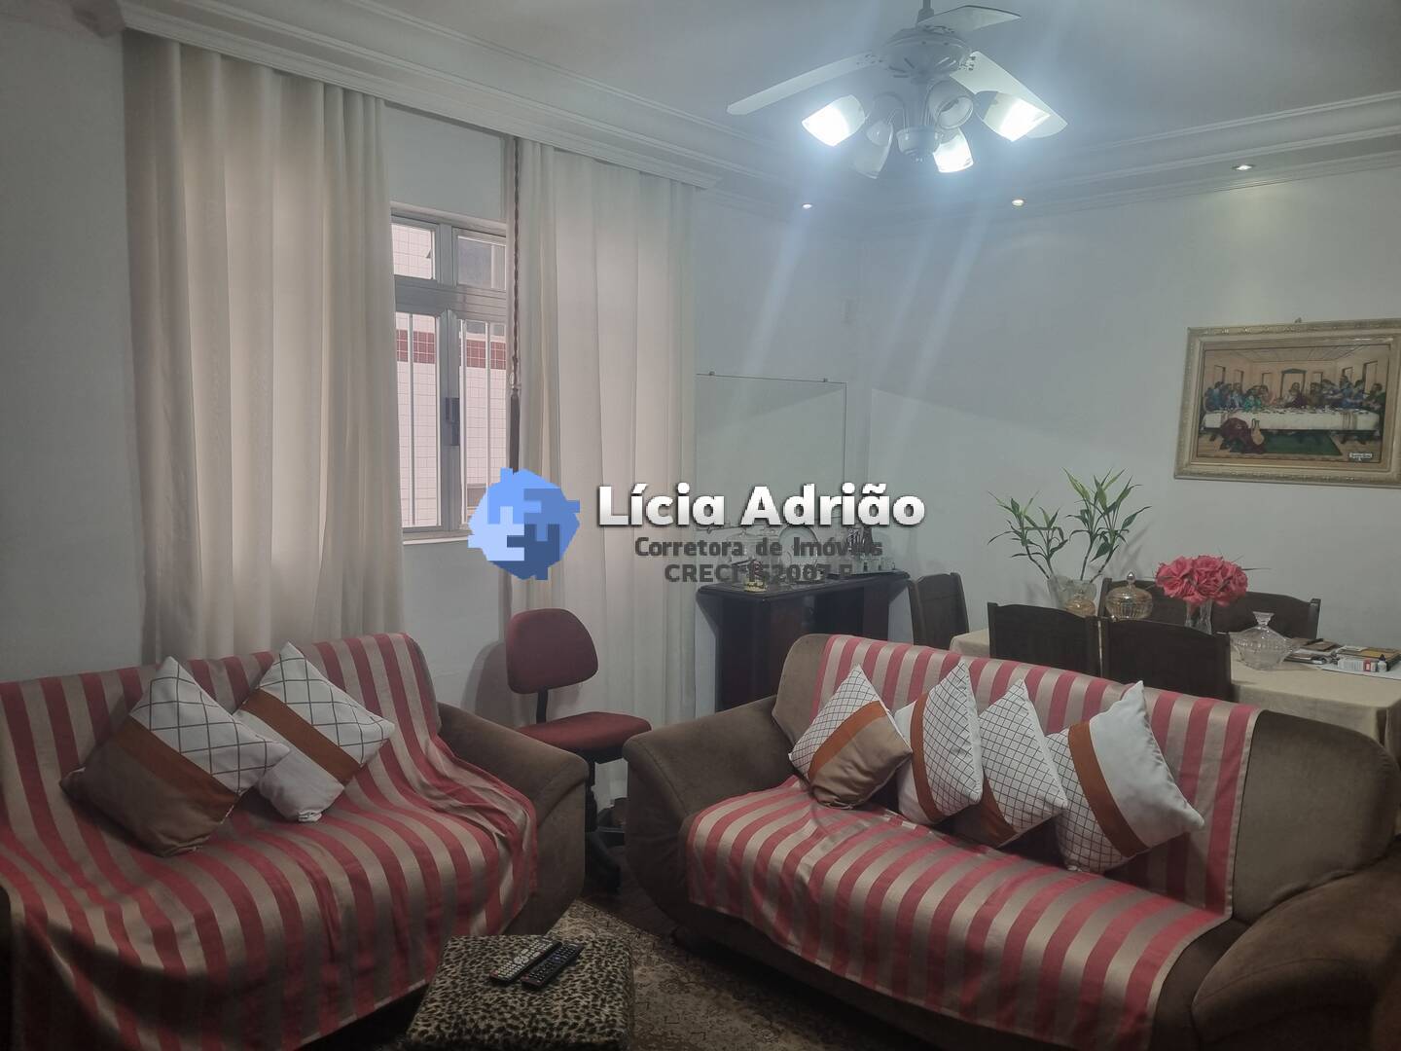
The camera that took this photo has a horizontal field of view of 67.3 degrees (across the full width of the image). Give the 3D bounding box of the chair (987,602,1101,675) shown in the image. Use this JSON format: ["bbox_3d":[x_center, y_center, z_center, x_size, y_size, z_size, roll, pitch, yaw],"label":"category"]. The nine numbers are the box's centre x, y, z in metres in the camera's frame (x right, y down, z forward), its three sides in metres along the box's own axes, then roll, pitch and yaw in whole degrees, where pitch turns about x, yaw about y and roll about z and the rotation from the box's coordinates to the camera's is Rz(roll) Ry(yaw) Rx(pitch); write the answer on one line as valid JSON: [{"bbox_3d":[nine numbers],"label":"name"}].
[{"bbox_3d":[1.304,0.739,3.799,0.390,0.940,0.450,5,6,40],"label":"chair"}]

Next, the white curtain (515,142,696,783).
[{"bbox_3d":[-0.343,-0.090,3.972,0.120,2.487,0.892,6,7,43],"label":"white curtain"}]

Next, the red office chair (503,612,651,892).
[{"bbox_3d":[-0.394,0.765,3.744,0.580,0.870,0.540,5,6,40],"label":"red office chair"}]

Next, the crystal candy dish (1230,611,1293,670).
[{"bbox_3d":[1.873,0.382,3.512,0.210,0.190,0.210,3,6,28],"label":"crystal candy dish"}]

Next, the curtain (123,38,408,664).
[{"bbox_3d":[-1.257,-0.067,3.168,0.140,2.550,0.819,5,6,40],"label":"curtain"}]

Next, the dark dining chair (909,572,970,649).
[{"bbox_3d":[1.122,0.693,4.324,0.450,0.940,0.390,5,6,40],"label":"dark dining chair"}]

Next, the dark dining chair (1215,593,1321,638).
[{"bbox_3d":[2.012,0.737,3.901,0.390,0.940,0.450,5,6,40],"label":"dark dining chair"}]

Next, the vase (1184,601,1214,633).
[{"bbox_3d":[1.790,0.350,3.763,0.110,0.210,0.110,3,5,26],"label":"vase"}]

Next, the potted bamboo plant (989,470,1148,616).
[{"bbox_3d":[1.473,0.106,4.118,0.620,0.630,0.450,2,5,20],"label":"potted bamboo plant"}]

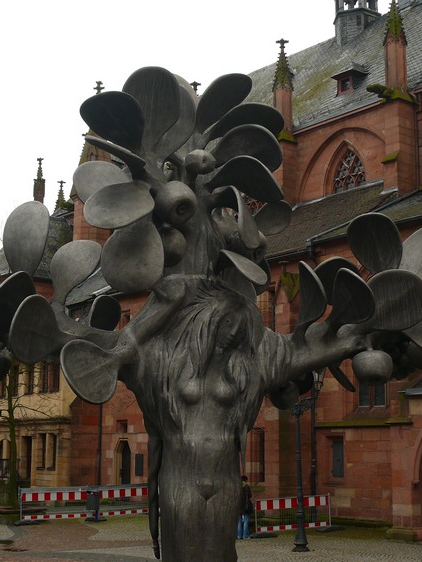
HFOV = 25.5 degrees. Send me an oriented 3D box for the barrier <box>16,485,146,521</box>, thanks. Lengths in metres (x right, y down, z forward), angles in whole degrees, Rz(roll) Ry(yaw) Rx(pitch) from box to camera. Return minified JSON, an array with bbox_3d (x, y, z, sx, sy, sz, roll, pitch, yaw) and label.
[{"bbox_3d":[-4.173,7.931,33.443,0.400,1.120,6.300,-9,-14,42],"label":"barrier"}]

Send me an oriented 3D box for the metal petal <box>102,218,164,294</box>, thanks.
[{"bbox_3d":[-0.455,-0.167,5.464,0.360,0.470,0.090,4,-12,1],"label":"metal petal"}]

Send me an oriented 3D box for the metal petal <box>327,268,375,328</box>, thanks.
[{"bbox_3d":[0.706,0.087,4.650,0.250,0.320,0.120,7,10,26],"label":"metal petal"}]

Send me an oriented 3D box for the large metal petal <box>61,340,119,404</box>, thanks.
[{"bbox_3d":[-0.594,0.447,4.550,0.280,0.320,0.120,-1,-6,12],"label":"large metal petal"}]

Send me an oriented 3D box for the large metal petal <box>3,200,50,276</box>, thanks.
[{"bbox_3d":[-0.956,-0.198,4.800,0.250,0.410,0.110,8,-6,7],"label":"large metal petal"}]

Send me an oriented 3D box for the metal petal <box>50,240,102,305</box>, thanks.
[{"bbox_3d":[-0.693,-0.044,4.800,0.270,0.360,0.110,24,-9,-1],"label":"metal petal"}]

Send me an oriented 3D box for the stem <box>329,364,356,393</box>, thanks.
[{"bbox_3d":[0.702,0.522,4.988,0.050,0.200,0.080,-44,-6,0],"label":"stem"}]

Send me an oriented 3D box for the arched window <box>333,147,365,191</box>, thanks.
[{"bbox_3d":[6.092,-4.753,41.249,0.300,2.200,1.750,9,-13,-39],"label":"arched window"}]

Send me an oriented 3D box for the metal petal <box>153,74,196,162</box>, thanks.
[{"bbox_3d":[-0.247,-1.043,5.975,0.320,0.530,0.090,6,0,17],"label":"metal petal"}]

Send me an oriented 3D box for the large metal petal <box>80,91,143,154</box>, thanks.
[{"bbox_3d":[-0.610,-0.978,5.710,0.450,0.090,0.340,37,-56,-17],"label":"large metal petal"}]

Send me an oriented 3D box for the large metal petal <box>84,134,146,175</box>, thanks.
[{"bbox_3d":[-0.587,-0.784,5.726,0.400,0.090,0.330,24,3,-9],"label":"large metal petal"}]

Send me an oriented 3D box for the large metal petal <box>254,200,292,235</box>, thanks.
[{"bbox_3d":[0.388,-0.414,6.067,0.300,0.260,0.080,-26,11,-12],"label":"large metal petal"}]

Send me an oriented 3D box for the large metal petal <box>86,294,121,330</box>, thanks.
[{"bbox_3d":[-0.571,0.189,4.950,0.220,0.270,0.100,10,-7,-34],"label":"large metal petal"}]

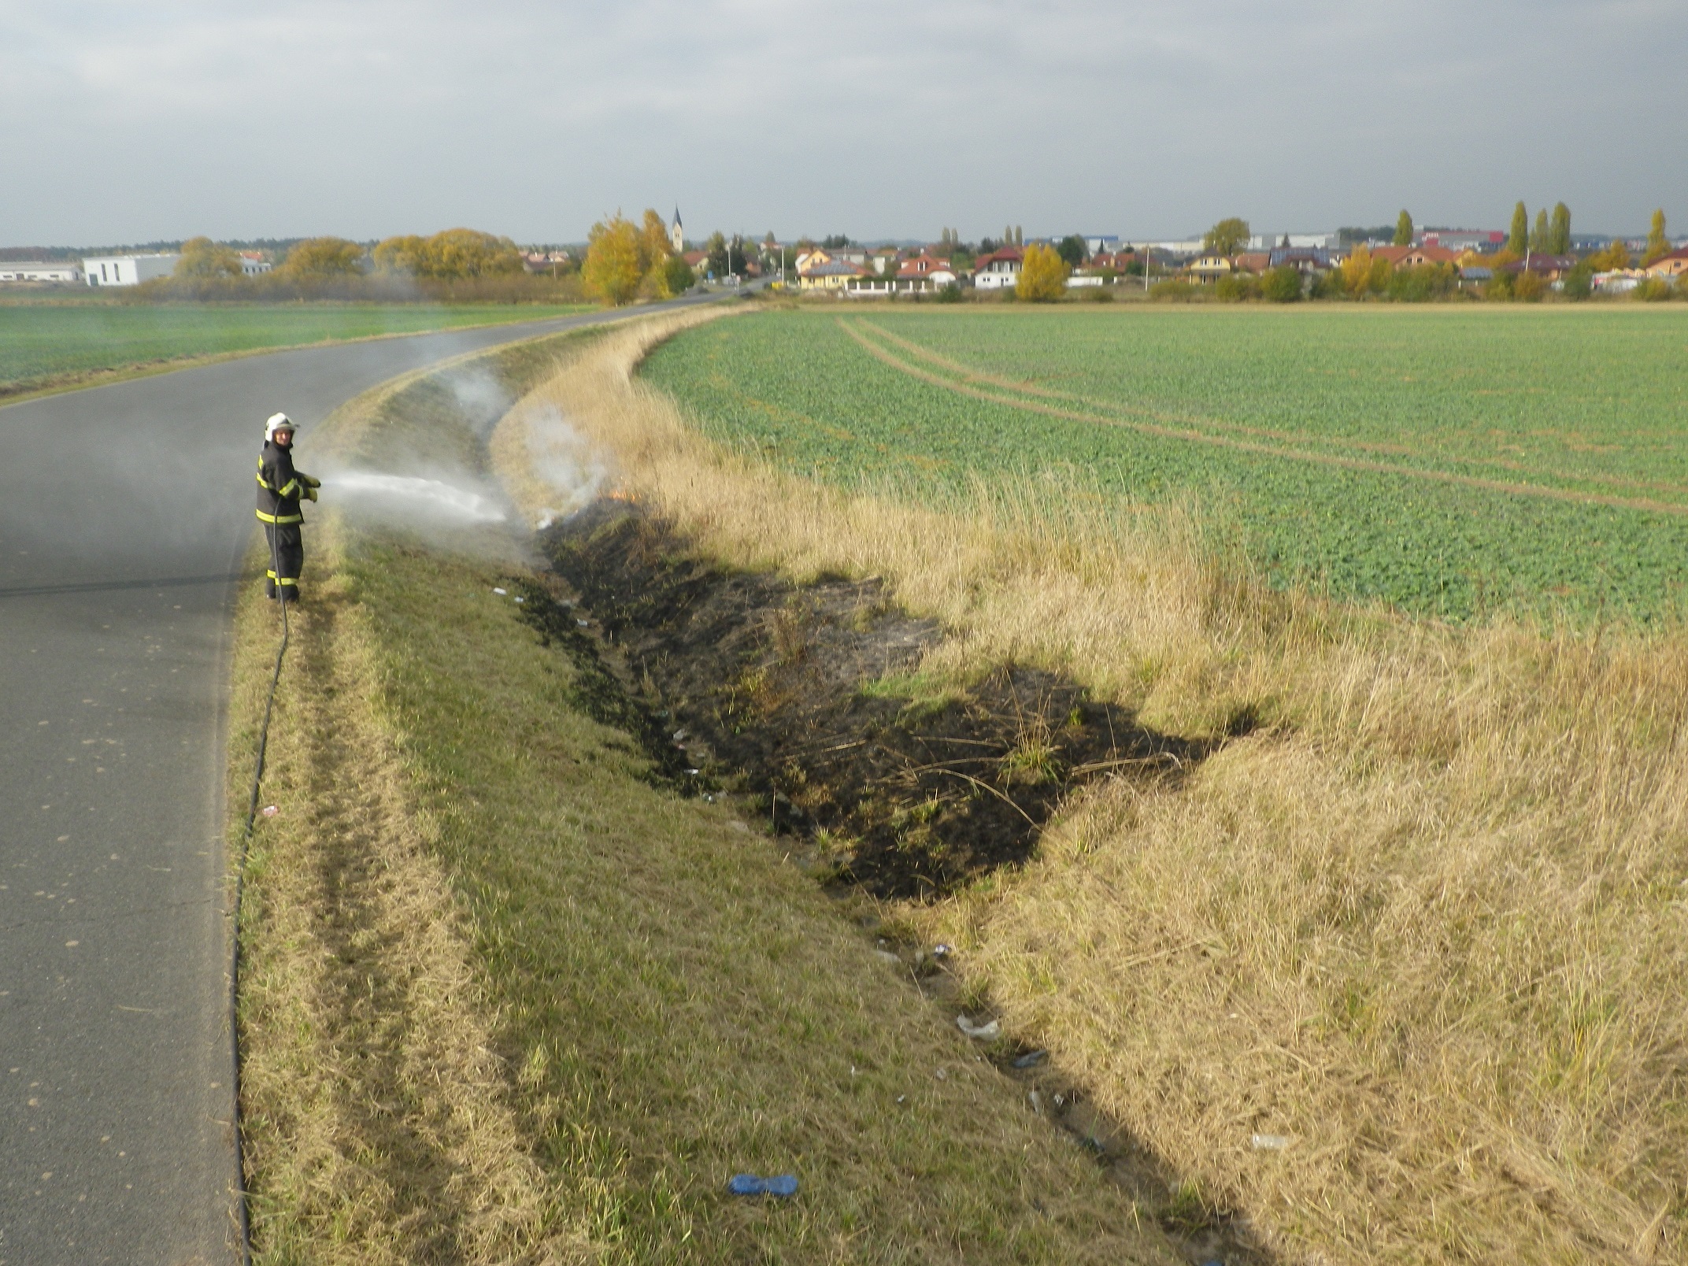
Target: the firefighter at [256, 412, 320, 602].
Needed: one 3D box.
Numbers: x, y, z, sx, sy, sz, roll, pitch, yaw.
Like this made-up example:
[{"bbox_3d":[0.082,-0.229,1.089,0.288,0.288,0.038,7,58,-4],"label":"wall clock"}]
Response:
[{"bbox_3d":[-5.474,-1.244,13.415,0.640,1.850,0.560,-11,19,-34],"label":"firefighter"}]

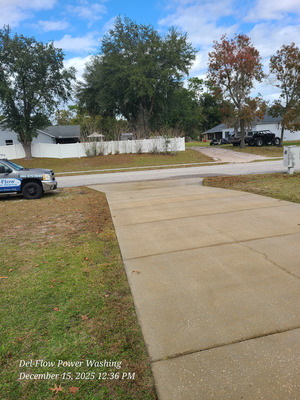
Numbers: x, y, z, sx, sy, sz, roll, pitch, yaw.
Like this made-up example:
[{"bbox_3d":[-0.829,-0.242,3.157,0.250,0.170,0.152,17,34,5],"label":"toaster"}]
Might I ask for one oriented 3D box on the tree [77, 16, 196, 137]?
[{"bbox_3d":[-1.839,-17.608,46.480,18.500,19.500,18.000,-4,9,-9],"label":"tree"}]

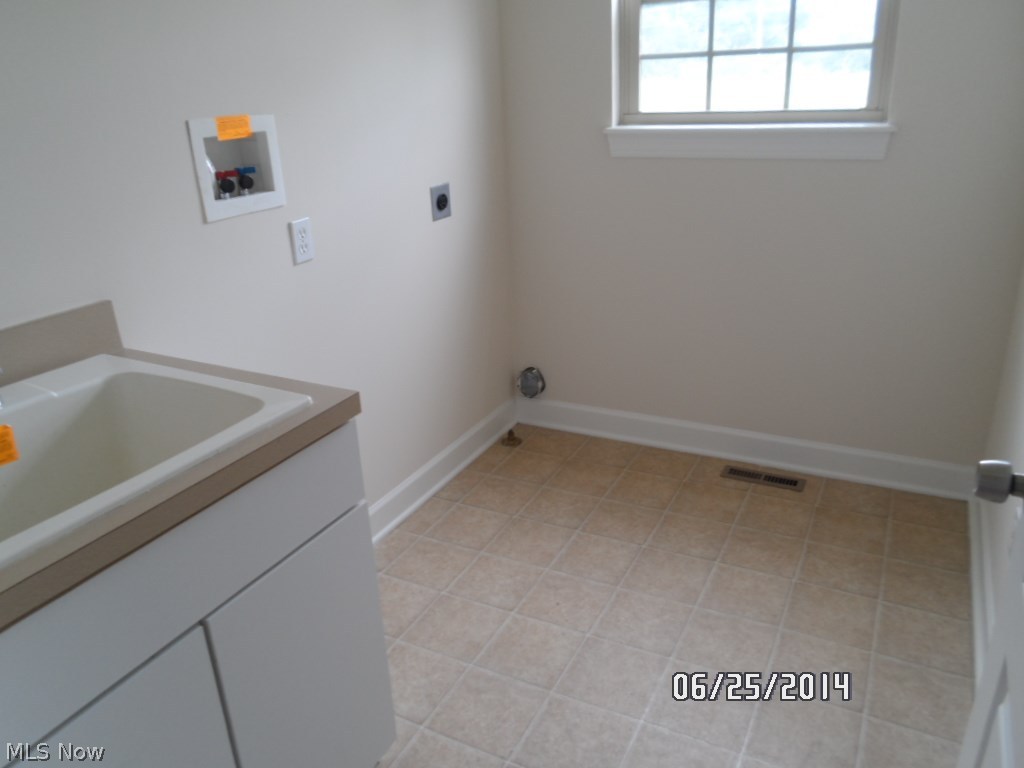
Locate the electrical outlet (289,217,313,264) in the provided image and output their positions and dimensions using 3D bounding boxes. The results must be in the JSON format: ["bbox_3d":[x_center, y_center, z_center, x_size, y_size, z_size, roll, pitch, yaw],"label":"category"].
[{"bbox_3d":[-0.565,-0.386,1.994,0.009,0.115,0.071,8,24,27],"label":"electrical outlet"}]

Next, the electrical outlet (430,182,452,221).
[{"bbox_3d":[-0.246,-0.628,2.560,0.009,0.115,0.114,8,24,27],"label":"electrical outlet"}]

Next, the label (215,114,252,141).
[{"bbox_3d":[-0.653,-0.603,1.737,0.004,0.052,0.105,8,24,27],"label":"label"}]

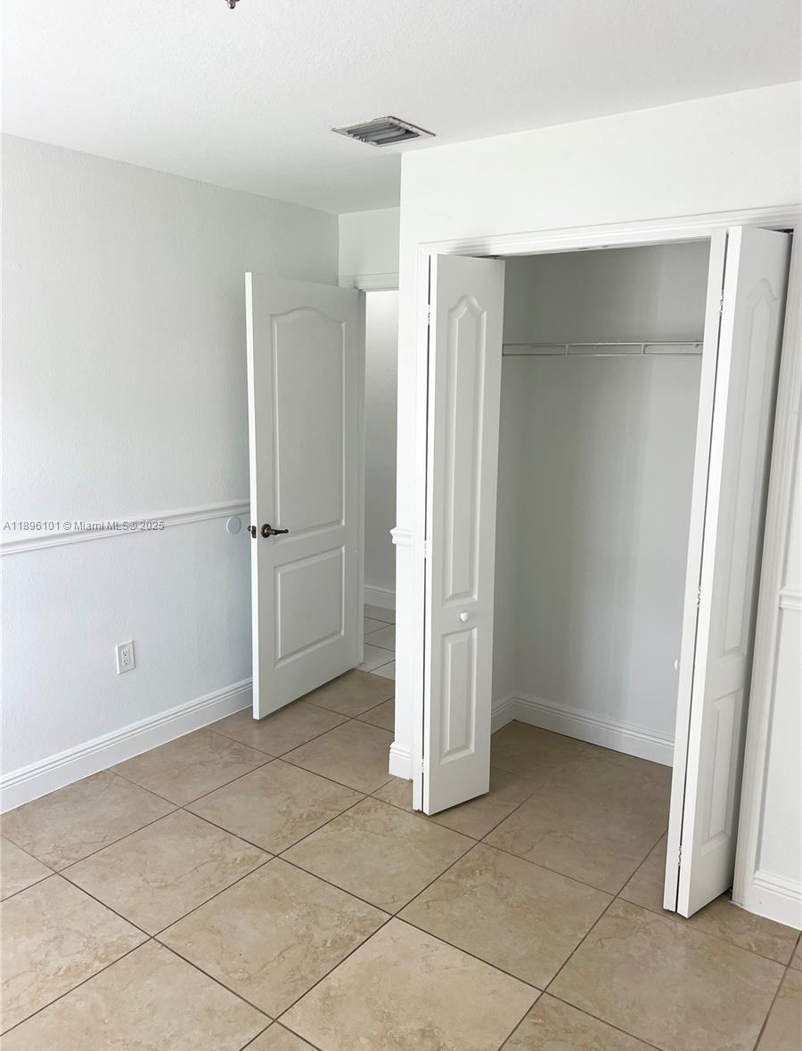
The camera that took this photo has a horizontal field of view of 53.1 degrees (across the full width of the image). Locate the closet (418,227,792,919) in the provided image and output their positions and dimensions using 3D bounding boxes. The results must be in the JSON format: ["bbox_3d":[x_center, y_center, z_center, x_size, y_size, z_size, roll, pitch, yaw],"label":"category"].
[{"bbox_3d":[0.759,0.079,2.950,1.240,2.042,0.955,8,13,36],"label":"closet"}]

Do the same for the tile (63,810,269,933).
[{"bbox_3d":[-0.782,1.148,2.708,0.500,0.010,0.500,9,13,36],"label":"tile"}]

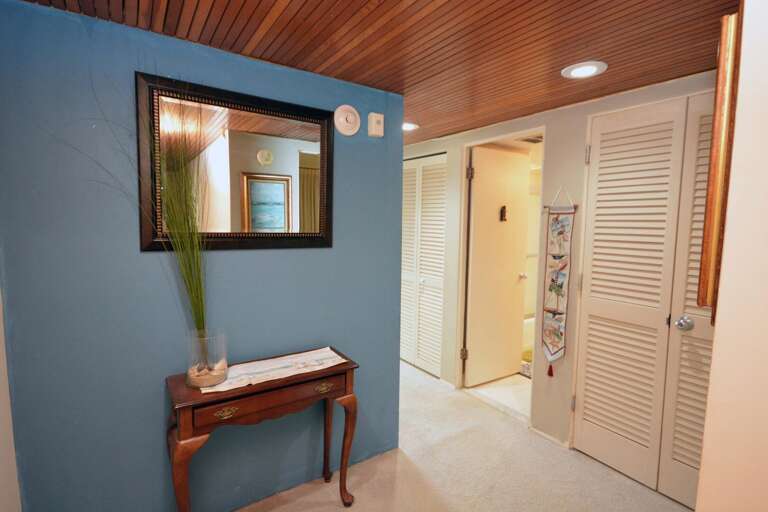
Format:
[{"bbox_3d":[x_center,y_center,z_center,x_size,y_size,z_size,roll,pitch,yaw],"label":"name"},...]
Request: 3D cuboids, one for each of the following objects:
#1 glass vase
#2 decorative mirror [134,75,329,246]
[{"bbox_3d":[-0.736,0.426,1.612,0.147,0.198,0.147,-3,6,-34],"label":"glass vase"},{"bbox_3d":[-0.618,-0.376,1.752,0.845,0.690,0.042,-3,6,-34],"label":"decorative mirror"}]

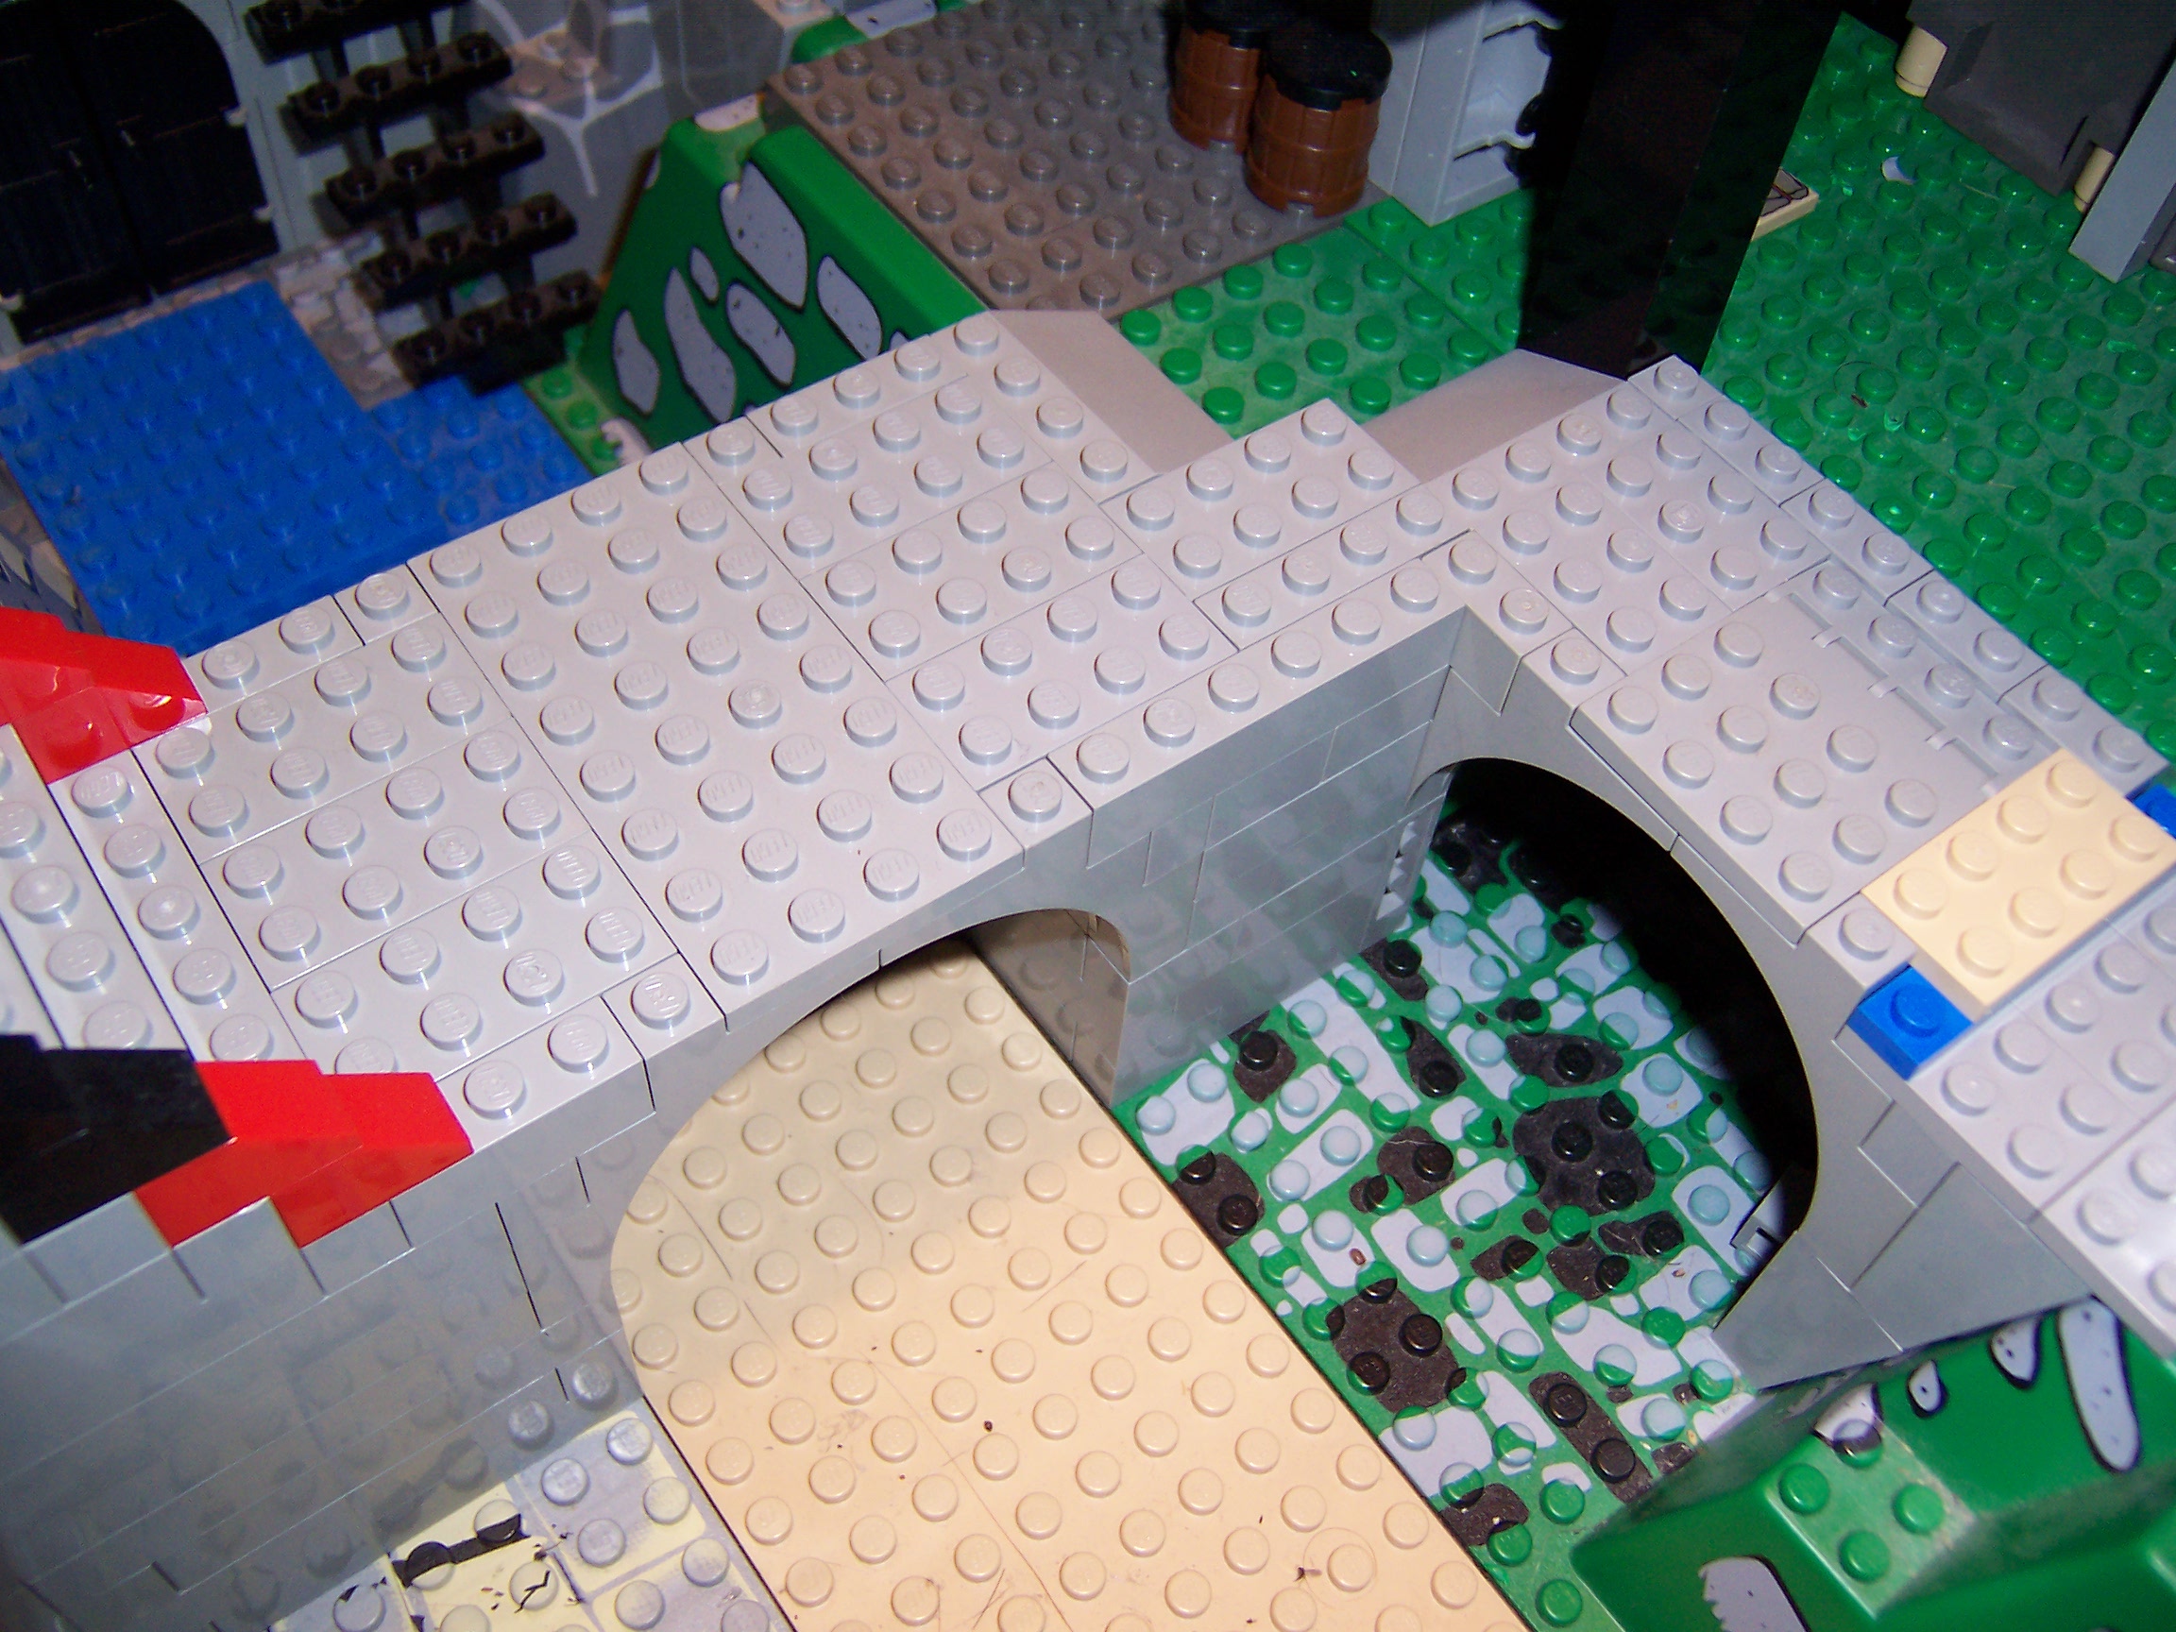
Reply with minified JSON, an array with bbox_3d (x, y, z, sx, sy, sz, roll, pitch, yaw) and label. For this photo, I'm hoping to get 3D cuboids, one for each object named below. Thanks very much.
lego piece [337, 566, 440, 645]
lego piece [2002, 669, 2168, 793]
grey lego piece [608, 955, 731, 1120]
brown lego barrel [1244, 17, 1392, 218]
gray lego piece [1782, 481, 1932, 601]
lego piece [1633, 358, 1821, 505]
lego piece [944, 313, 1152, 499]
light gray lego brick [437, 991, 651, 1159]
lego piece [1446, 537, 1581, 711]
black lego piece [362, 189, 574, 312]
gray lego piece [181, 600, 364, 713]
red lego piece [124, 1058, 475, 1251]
[{"bbox_3d":[-0.070,-0.019,0.208,0.008,0.010,0.008,-29,61,-23],"label":"lego piece"},{"bbox_3d":[0.101,-0.007,0.213,0.008,0.009,0.016,-29,61,-23],"label":"lego piece"},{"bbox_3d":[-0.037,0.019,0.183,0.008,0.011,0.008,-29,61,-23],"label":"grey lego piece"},{"bbox_3d":[0.029,-0.088,0.262,0.016,0.019,0.016,2,54,-3],"label":"brown lego barrel"},{"bbox_3d":[0.083,-0.028,0.227,0.008,0.009,0.016,-29,61,-23],"label":"gray lego piece"},{"bbox_3d":[0.071,-0.042,0.236,0.008,0.009,0.024,-29,61,-23],"label":"lego piece"},{"bbox_3d":[-0.005,-0.043,0.230,0.008,0.010,0.032,-29,61,-23],"label":"lego piece"},{"bbox_3d":[-0.047,0.024,0.179,0.016,0.011,0.008,-29,61,-23],"label":"light gray lego brick"},{"bbox_3d":[0.042,-0.021,0.219,0.008,0.011,0.016,-29,61,-23],"label":"lego piece"},{"bbox_3d":[-0.091,-0.084,0.308,0.032,0.005,0.009,-29,61,-23],"label":"black lego piece"},{"bbox_3d":[-0.079,-0.013,0.203,0.016,0.011,0.008,-29,61,-23],"label":"gray lego piece"},{"bbox_3d":[-0.061,0.025,0.160,0.024,0.020,0.008,-29,61,-23],"label":"red lego piece"}]

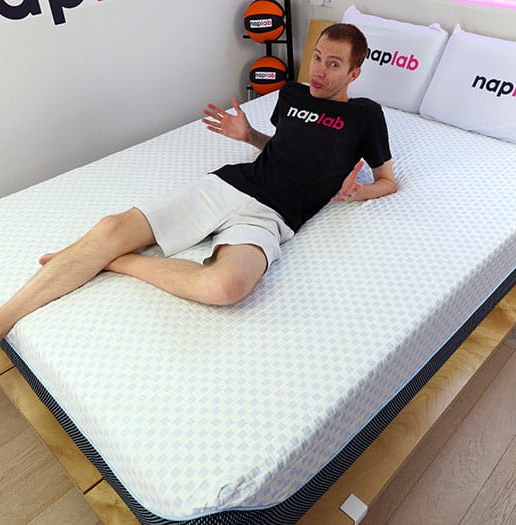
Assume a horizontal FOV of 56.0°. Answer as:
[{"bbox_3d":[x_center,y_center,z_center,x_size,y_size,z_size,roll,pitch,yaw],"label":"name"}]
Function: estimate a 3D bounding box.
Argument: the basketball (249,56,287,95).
[{"bbox_3d":[0.065,-1.138,2.960,0.226,0.226,0.226,0,38,1],"label":"basketball"}]

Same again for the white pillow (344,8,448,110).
[{"bbox_3d":[0.631,-1.052,2.478,0.610,0.430,0.160,31,32,34],"label":"white pillow"}]

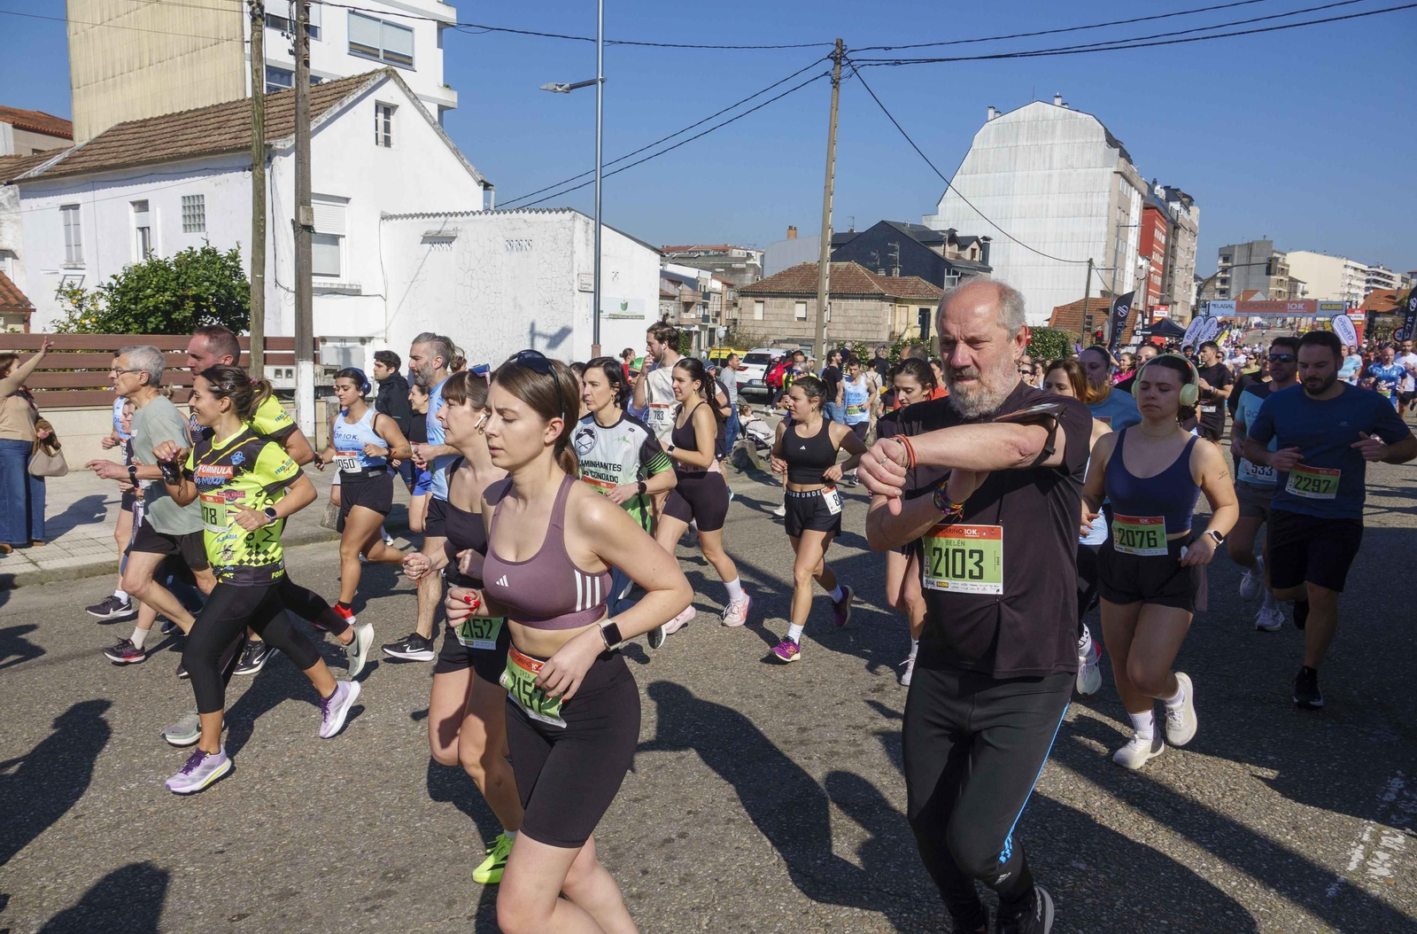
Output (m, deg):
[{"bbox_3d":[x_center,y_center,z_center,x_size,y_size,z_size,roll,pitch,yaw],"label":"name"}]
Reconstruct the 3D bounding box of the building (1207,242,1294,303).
[{"bbox_3d":[145.744,-49.273,253.038,13.000,22.000,16.000,-4,9,-34],"label":"building"}]

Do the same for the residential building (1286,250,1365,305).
[{"bbox_3d":[185.400,-54.500,288.000,19.000,19.000,27.000,9,11,44],"label":"residential building"}]

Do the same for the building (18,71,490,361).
[{"bbox_3d":[-12.295,-5.715,24.799,12.497,7.677,5.566,7,10,34],"label":"building"}]

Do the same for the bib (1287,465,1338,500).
[{"bbox_3d":[2.688,0.069,4.200,0.197,0.147,0.022,13,31,27],"label":"bib"}]

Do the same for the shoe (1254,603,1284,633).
[{"bbox_3d":[3.281,0.883,5.520,0.290,0.130,0.110,-6,10,-42],"label":"shoe"}]

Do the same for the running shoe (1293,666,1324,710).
[{"bbox_3d":[2.888,1.061,4.541,0.113,0.122,0.290,7,9,32],"label":"running shoe"}]

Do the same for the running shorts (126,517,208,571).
[{"bbox_3d":[-2.900,0.370,5.050,0.380,0.360,0.370,-5,10,-42],"label":"running shorts"}]

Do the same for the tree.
[{"bbox_3d":[-7.900,-1.600,13.300,2.400,2.900,2.600,9,11,44],"label":"tree"}]

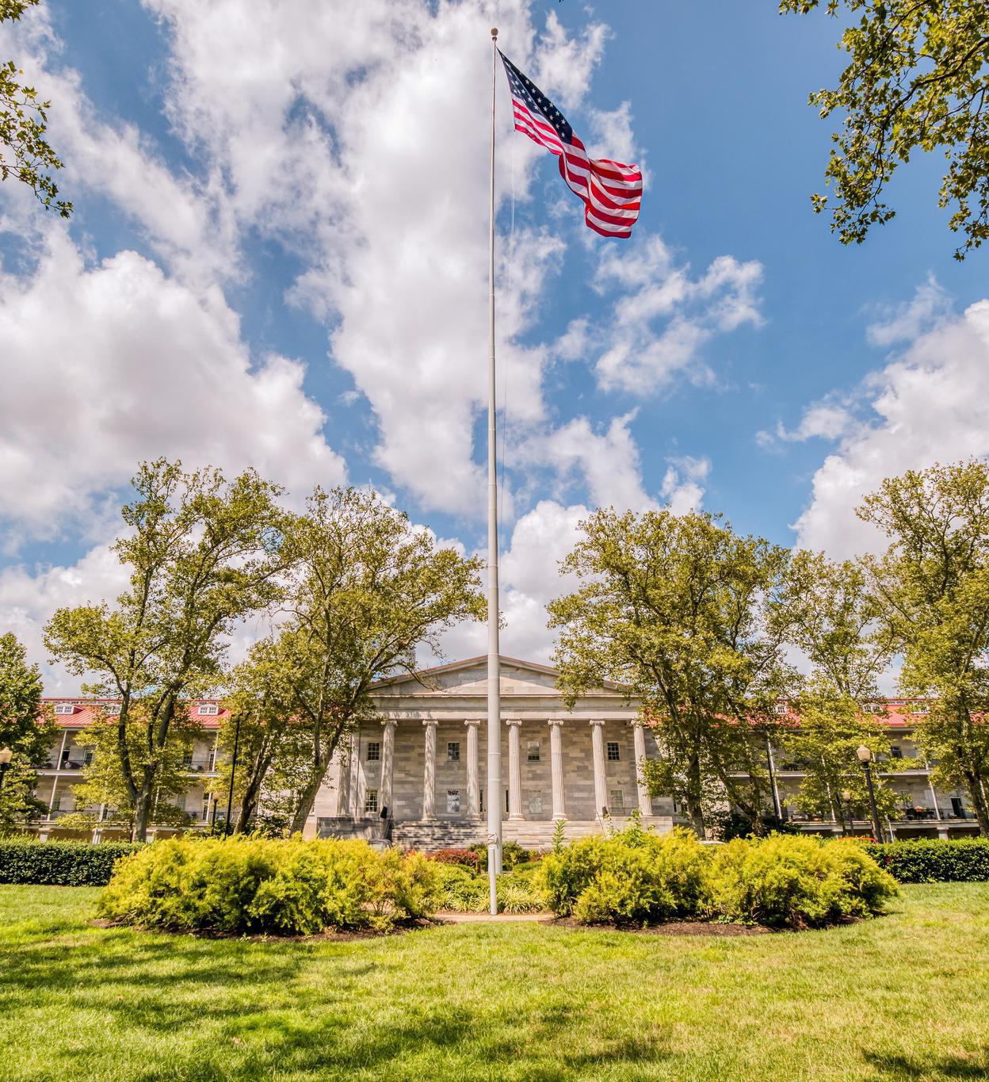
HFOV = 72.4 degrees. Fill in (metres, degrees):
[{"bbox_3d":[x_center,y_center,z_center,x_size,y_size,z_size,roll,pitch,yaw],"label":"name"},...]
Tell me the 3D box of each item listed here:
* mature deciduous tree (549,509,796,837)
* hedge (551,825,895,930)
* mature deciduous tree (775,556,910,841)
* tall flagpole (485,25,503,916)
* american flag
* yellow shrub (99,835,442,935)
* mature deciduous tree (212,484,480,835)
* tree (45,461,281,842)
[{"bbox_3d":[6.919,5.075,26.781,9.387,12.534,8.918,0,-19,0],"label":"mature deciduous tree"},{"bbox_3d":[3.868,5.990,12.245,5.850,1.350,2.700,0,-22,0],"label":"hedge"},{"bbox_3d":[16.267,6.831,31.449,5.600,12.817,5.400,0,-19,0],"label":"mature deciduous tree"},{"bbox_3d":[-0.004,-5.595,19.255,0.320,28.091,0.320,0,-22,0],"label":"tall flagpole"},{"bbox_3d":[2.446,-13.319,22.340,4.462,7.488,1.500,0,-22,0],"label":"american flag"},{"bbox_3d":[-3.468,5.353,10.649,5.279,1.274,2.800,0,-19,0],"label":"yellow shrub"},{"bbox_3d":[-5.572,4.629,26.956,10.183,13.411,9.674,0,-19,0],"label":"mature deciduous tree"},{"bbox_3d":[-13.101,4.051,27.166,8.271,14.899,7.857,0,-19,0],"label":"tree"}]

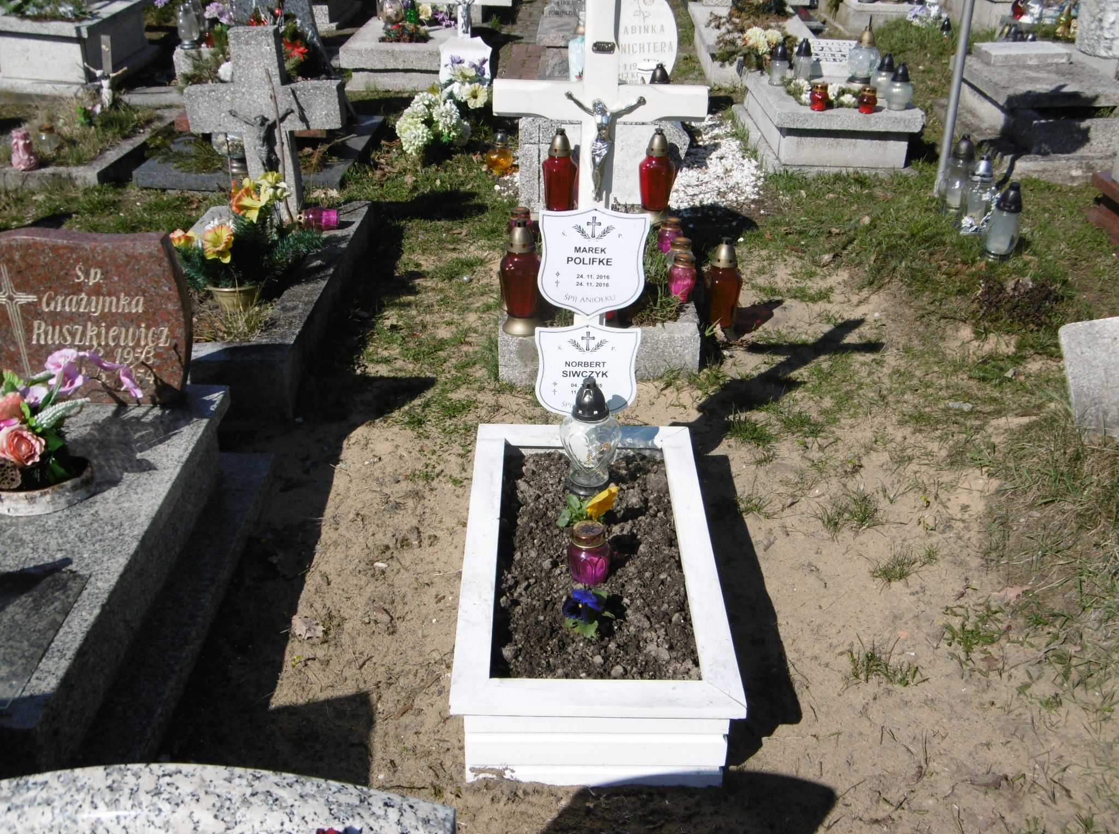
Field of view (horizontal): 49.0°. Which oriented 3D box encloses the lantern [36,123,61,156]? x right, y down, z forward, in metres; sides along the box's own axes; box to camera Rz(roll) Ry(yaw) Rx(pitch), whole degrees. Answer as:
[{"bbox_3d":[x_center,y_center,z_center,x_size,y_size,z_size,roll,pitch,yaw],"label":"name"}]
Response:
[{"bbox_3d":[-2.154,-1.169,5.171,0.085,0.124,0.085,2,28,0],"label":"lantern"}]

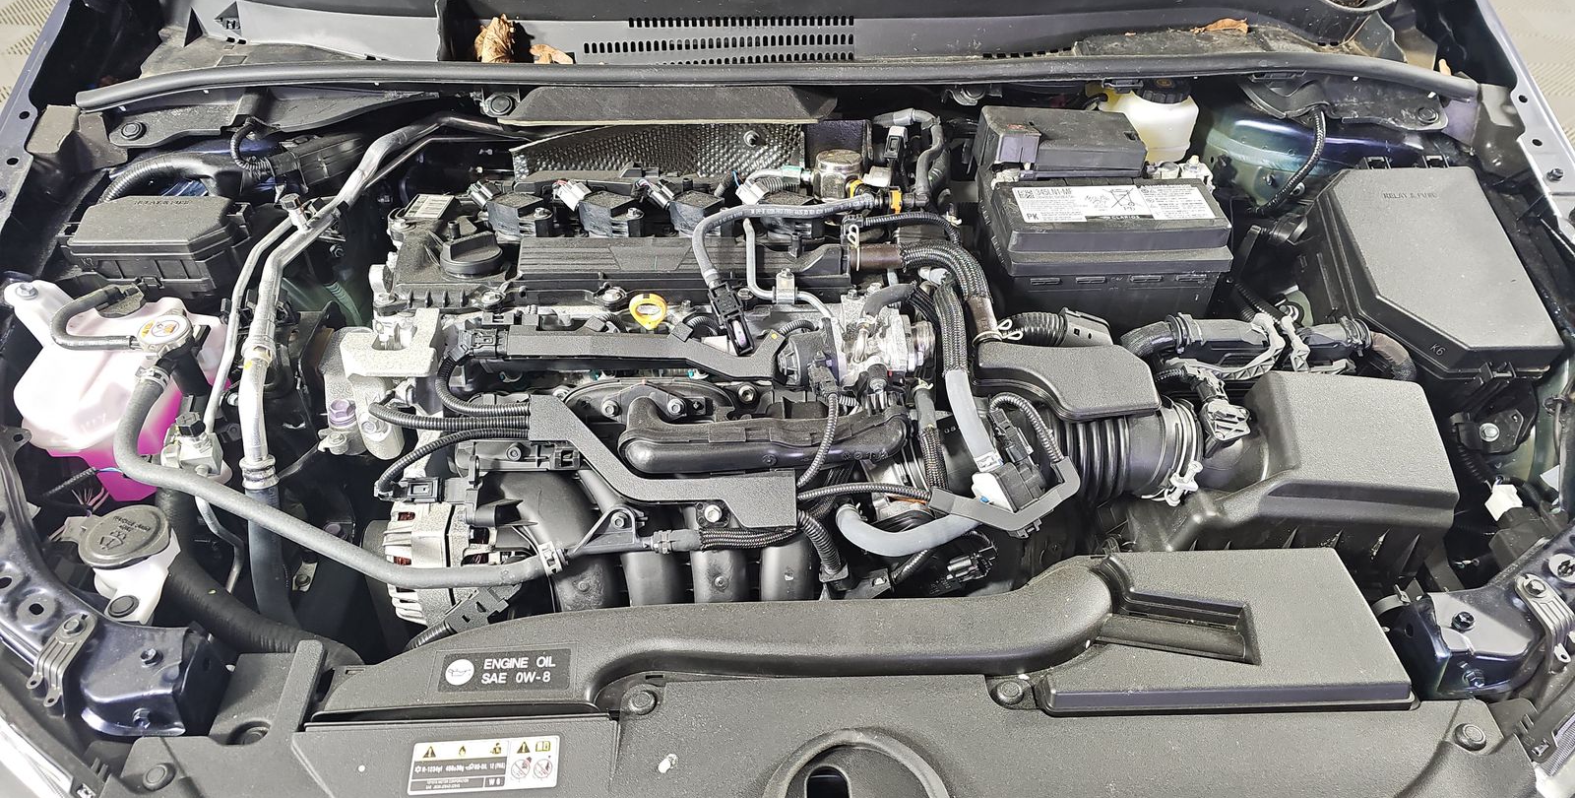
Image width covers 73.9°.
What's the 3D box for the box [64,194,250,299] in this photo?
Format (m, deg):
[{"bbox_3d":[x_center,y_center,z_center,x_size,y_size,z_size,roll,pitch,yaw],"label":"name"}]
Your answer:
[{"bbox_3d":[-0.572,-0.136,0.981,0.152,0.080,0.090,-1,44,0],"label":"box"}]

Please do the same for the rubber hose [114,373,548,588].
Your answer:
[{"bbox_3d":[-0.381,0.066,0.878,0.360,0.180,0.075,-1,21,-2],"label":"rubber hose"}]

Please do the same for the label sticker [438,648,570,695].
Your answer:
[{"bbox_3d":[-0.185,0.178,0.685,0.084,0.002,0.029,-1,46,-2],"label":"label sticker"}]

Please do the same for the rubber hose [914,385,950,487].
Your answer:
[{"bbox_3d":[0.126,0.033,0.912,0.022,0.022,0.098,-9,80,5],"label":"rubber hose"}]

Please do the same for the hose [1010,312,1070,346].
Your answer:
[{"bbox_3d":[0.227,-0.061,0.935,0.054,0.034,0.036,-1,44,0],"label":"hose"}]

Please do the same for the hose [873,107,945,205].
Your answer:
[{"bbox_3d":[0.125,-0.245,1.060,0.072,0.085,0.065,-1,44,0],"label":"hose"}]

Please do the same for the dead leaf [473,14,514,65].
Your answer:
[{"bbox_3d":[-0.311,-0.380,1.113,0.044,0.052,0.035,-1,44,0],"label":"dead leaf"}]

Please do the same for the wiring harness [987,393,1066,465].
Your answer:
[{"bbox_3d":[0.197,0.025,0.862,0.062,0.045,0.049,-1,41,-2],"label":"wiring harness"}]

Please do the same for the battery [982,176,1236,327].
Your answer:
[{"bbox_3d":[0.314,-0.143,1.093,0.207,0.190,0.175,-1,44,0],"label":"battery"}]

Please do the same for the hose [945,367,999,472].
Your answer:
[{"bbox_3d":[0.154,0.015,0.865,0.027,0.027,0.097,-20,76,14],"label":"hose"}]

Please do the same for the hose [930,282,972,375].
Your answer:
[{"bbox_3d":[0.138,-0.060,0.890,0.030,0.032,0.088,-3,68,1],"label":"hose"}]

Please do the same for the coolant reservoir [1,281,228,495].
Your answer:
[{"bbox_3d":[-0.563,-0.010,0.875,0.170,0.165,0.160,-1,41,-2],"label":"coolant reservoir"}]

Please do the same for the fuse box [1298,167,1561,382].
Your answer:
[{"bbox_3d":[0.547,-0.085,0.942,0.152,0.130,0.215,-2,54,0],"label":"fuse box"}]

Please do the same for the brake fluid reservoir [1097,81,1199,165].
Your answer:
[{"bbox_3d":[0.384,-0.297,1.125,0.105,0.095,0.085,-1,44,0],"label":"brake fluid reservoir"}]

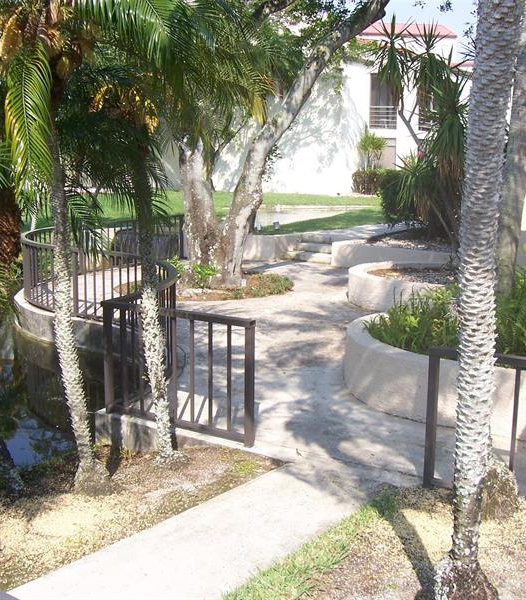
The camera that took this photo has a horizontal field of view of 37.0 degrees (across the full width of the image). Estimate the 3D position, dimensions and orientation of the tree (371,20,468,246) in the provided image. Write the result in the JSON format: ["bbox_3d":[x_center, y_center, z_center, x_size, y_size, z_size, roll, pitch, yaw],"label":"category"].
[{"bbox_3d":[3.439,-3.547,16.735,2.300,4.599,2.200,1,10,0],"label":"tree"}]

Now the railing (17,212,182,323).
[{"bbox_3d":[-2.492,-0.669,13.181,2.900,0.940,8.800,1,10,0],"label":"railing"}]

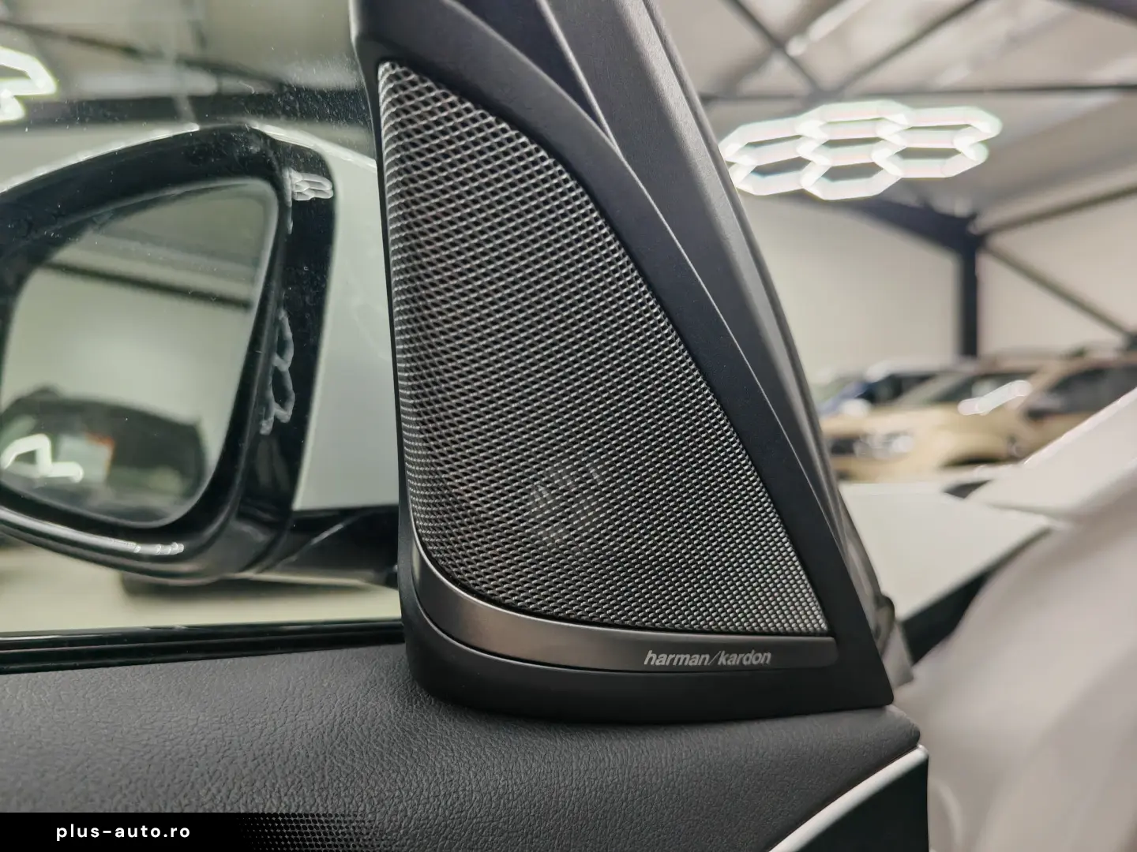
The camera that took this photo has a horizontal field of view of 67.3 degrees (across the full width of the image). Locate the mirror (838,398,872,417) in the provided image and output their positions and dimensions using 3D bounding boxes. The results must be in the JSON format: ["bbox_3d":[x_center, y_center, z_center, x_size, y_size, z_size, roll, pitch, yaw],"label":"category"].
[{"bbox_3d":[3.292,-0.209,9.800,0.150,0.180,0.250,0,1,-16],"label":"mirror"}]

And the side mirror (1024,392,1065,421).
[{"bbox_3d":[4.014,-0.165,7.200,0.150,0.180,0.250,0,1,-16],"label":"side mirror"}]

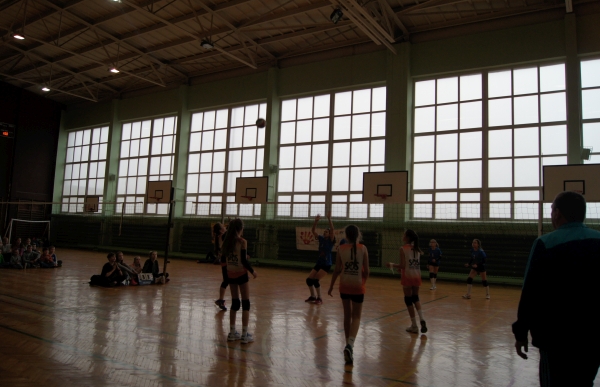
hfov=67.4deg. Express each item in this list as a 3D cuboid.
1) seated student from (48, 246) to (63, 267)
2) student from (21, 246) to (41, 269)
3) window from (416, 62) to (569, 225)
[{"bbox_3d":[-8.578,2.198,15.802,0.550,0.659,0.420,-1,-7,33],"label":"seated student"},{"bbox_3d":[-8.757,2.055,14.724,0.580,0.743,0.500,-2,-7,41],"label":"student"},{"bbox_3d":[6.722,-1.793,16.282,5.350,5.500,0.200,-1,-6,32],"label":"window"}]

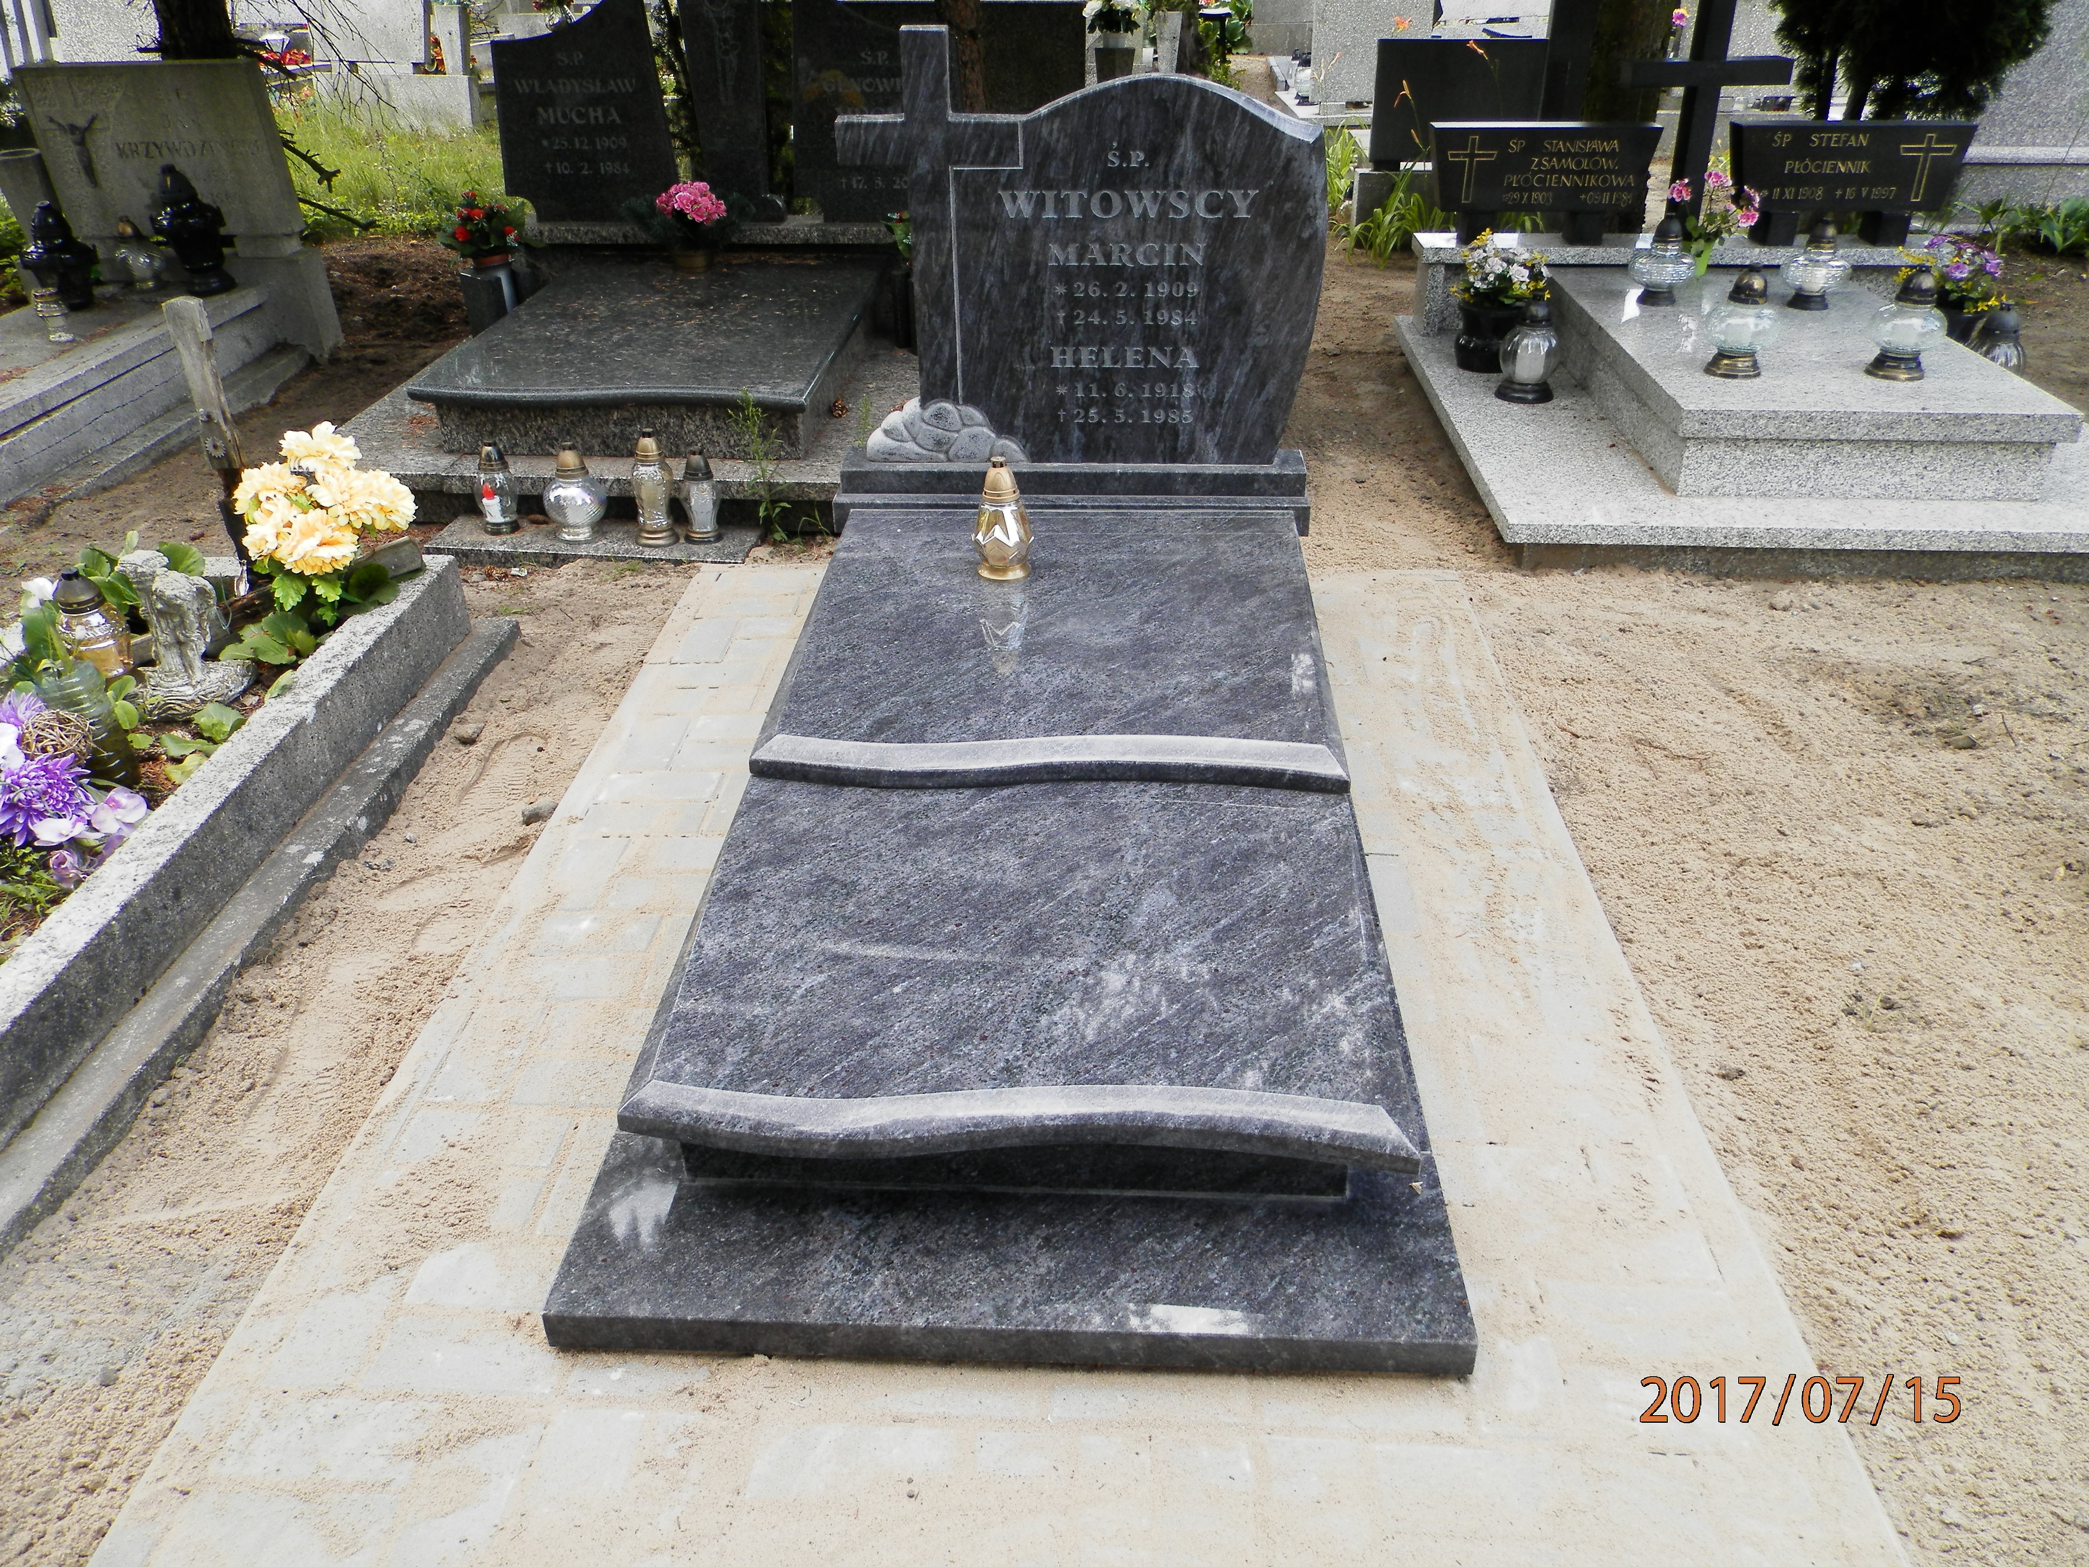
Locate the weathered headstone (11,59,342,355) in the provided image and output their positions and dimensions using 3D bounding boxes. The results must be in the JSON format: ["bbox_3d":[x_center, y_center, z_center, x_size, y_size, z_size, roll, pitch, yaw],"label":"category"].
[{"bbox_3d":[-2.527,-1.696,4.501,0.730,0.830,0.150,1,32,3],"label":"weathered headstone"}]

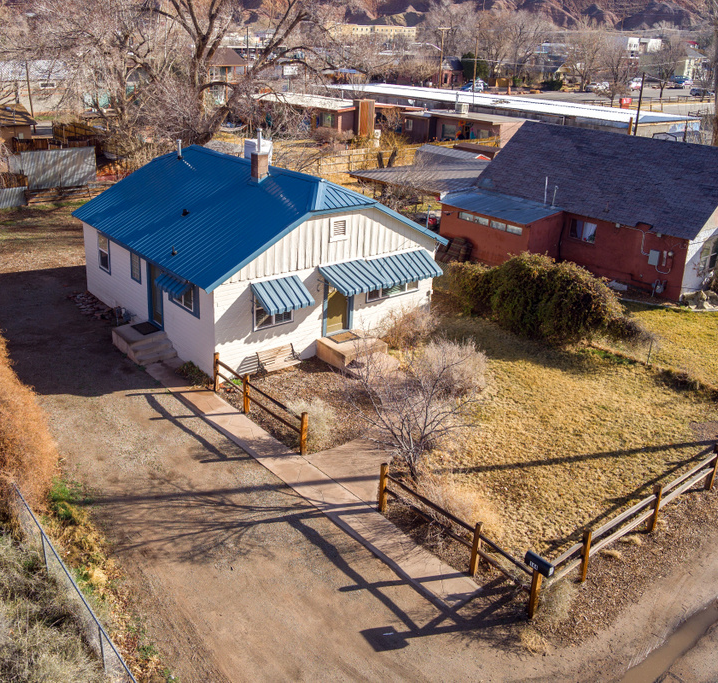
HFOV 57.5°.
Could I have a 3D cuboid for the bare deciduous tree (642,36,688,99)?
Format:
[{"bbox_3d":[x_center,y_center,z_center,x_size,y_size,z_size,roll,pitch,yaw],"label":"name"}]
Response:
[{"bbox_3d":[59.568,-52.001,124.805,8.600,11.052,8.400,3,23,0],"label":"bare deciduous tree"}]

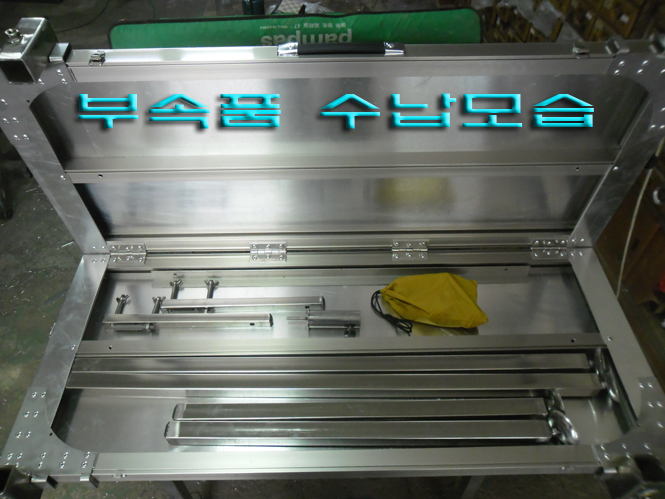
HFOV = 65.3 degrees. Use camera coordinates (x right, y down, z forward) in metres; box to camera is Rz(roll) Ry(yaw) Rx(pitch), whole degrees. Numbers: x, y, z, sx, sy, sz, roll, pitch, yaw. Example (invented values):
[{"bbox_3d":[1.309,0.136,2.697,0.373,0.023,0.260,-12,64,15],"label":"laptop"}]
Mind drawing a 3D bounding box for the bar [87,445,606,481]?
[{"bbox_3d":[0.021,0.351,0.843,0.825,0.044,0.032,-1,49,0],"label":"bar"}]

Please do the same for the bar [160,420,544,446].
[{"bbox_3d":[0.040,0.311,0.874,0.631,0.032,0.030,0,49,1],"label":"bar"}]

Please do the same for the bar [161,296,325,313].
[{"bbox_3d":[-0.190,0.118,1.104,0.337,0.021,0.021,-1,48,-2],"label":"bar"}]

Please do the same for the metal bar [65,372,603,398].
[{"bbox_3d":[-0.012,0.245,0.934,0.961,0.033,0.030,0,49,1],"label":"metal bar"}]

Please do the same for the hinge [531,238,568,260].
[{"bbox_3d":[0.484,0.001,1.138,0.082,0.034,0.034,-1,48,-1],"label":"hinge"}]

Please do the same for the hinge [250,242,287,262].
[{"bbox_3d":[-0.140,0.007,1.127,0.080,0.034,0.034,-1,48,-1],"label":"hinge"}]

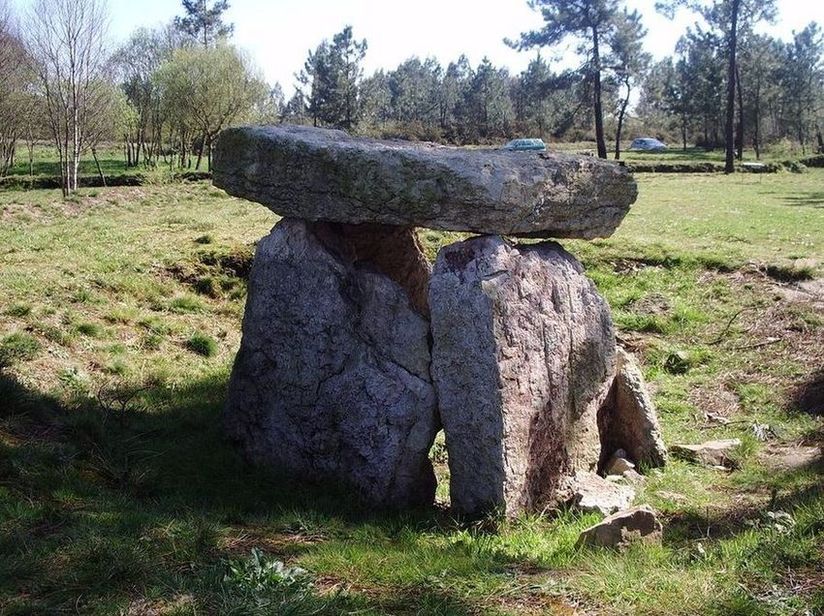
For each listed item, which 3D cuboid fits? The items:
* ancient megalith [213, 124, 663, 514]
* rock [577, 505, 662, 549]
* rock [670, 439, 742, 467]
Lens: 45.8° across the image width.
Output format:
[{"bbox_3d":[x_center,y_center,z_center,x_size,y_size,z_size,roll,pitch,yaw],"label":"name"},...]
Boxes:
[{"bbox_3d":[0.190,-0.060,5.980,2.600,2.080,1.900,0,10,0],"label":"ancient megalith"},{"bbox_3d":[1.060,1.107,4.980,0.430,0.170,0.290,0,10,0],"label":"rock"},{"bbox_3d":[1.870,0.905,6.200,0.450,0.140,0.310,0,10,0],"label":"rock"}]

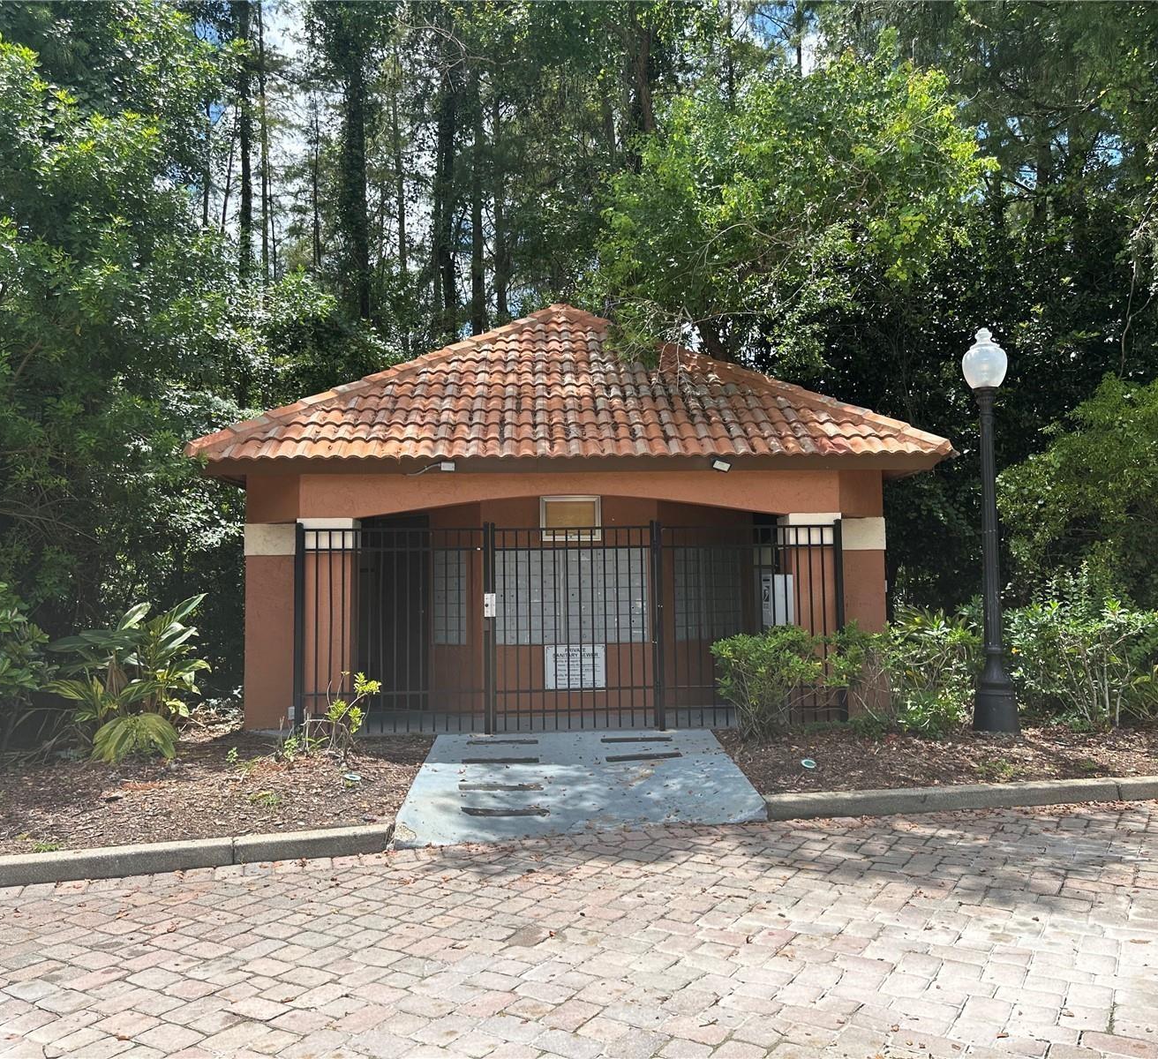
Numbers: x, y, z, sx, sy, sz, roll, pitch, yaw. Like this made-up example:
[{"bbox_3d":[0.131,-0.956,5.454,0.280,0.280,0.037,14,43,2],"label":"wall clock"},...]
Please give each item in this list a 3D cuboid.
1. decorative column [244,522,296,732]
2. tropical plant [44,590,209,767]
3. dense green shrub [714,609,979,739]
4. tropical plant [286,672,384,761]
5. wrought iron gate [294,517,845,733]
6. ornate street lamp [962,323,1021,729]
[{"bbox_3d":[-2.970,0.946,9.600,0.501,1.982,0.480,-1,-5,-3],"label":"decorative column"},{"bbox_3d":[-3.910,1.283,8.501,1.320,1.400,1.150,-1,-5,-3],"label":"tropical plant"},{"bbox_3d":[2.389,1.307,8.681,2.382,1.114,1.000,-1,-5,-3],"label":"dense green shrub"},{"bbox_3d":[-2.035,1.545,8.120,0.778,0.732,0.600,-1,-5,-3],"label":"tropical plant"},{"bbox_3d":[-0.061,0.880,9.022,5.086,1.912,0.120,-1,-5,-3],"label":"wrought iron gate"},{"bbox_3d":[3.773,-0.023,8.933,0.420,3.705,0.420,-1,-5,-3],"label":"ornate street lamp"}]

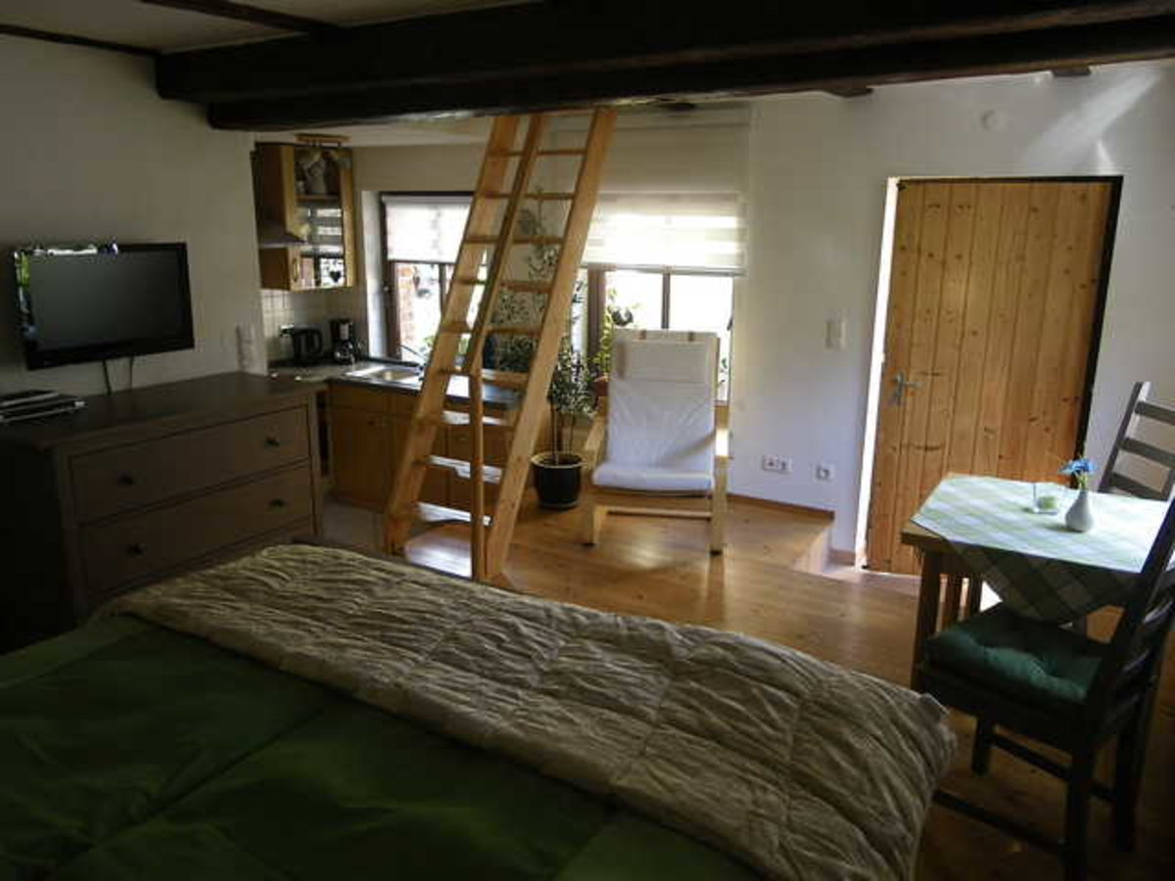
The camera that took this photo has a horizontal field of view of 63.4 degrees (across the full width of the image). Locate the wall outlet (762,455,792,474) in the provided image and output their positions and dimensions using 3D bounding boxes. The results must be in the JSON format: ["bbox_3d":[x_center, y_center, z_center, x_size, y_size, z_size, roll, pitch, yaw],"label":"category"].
[{"bbox_3d":[1.004,0.129,5.048,0.152,0.082,0.020,8,15,30],"label":"wall outlet"}]

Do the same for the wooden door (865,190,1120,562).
[{"bbox_3d":[1.829,-0.218,4.445,0.890,1.920,0.060,7,15,24],"label":"wooden door"}]

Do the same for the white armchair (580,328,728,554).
[{"bbox_3d":[0.381,-0.038,4.802,0.680,0.970,0.800,3,14,10],"label":"white armchair"}]

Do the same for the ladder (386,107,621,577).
[{"bbox_3d":[-0.406,-0.551,4.511,0.600,2.090,1.170,8,15,30],"label":"ladder"}]

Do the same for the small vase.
[{"bbox_3d":[1.343,0.182,2.576,0.077,0.114,0.077,8,15,30],"label":"small vase"}]

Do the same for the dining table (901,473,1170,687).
[{"bbox_3d":[1.326,0.581,2.742,0.730,0.740,0.730,8,15,30],"label":"dining table"}]

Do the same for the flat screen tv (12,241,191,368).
[{"bbox_3d":[-1.558,-0.445,3.081,0.070,0.360,0.585,8,15,30],"label":"flat screen tv"}]

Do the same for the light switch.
[{"bbox_3d":[1.239,-0.530,4.752,0.090,0.150,0.020,8,15,30],"label":"light switch"}]

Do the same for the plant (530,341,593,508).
[{"bbox_3d":[-0.157,-0.096,5.170,0.340,0.902,0.340,1,13,0],"label":"plant"}]

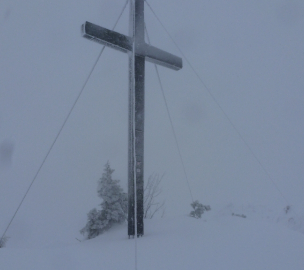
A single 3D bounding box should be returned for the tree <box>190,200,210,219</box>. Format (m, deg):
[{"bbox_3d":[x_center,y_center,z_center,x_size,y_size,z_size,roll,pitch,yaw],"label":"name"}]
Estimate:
[{"bbox_3d":[1.503,2.358,7.900,0.680,0.560,0.580,0,-8,0],"label":"tree"}]

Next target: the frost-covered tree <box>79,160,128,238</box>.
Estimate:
[{"bbox_3d":[-1.275,1.745,6.700,1.280,2.000,1.200,0,-8,0],"label":"frost-covered tree"}]

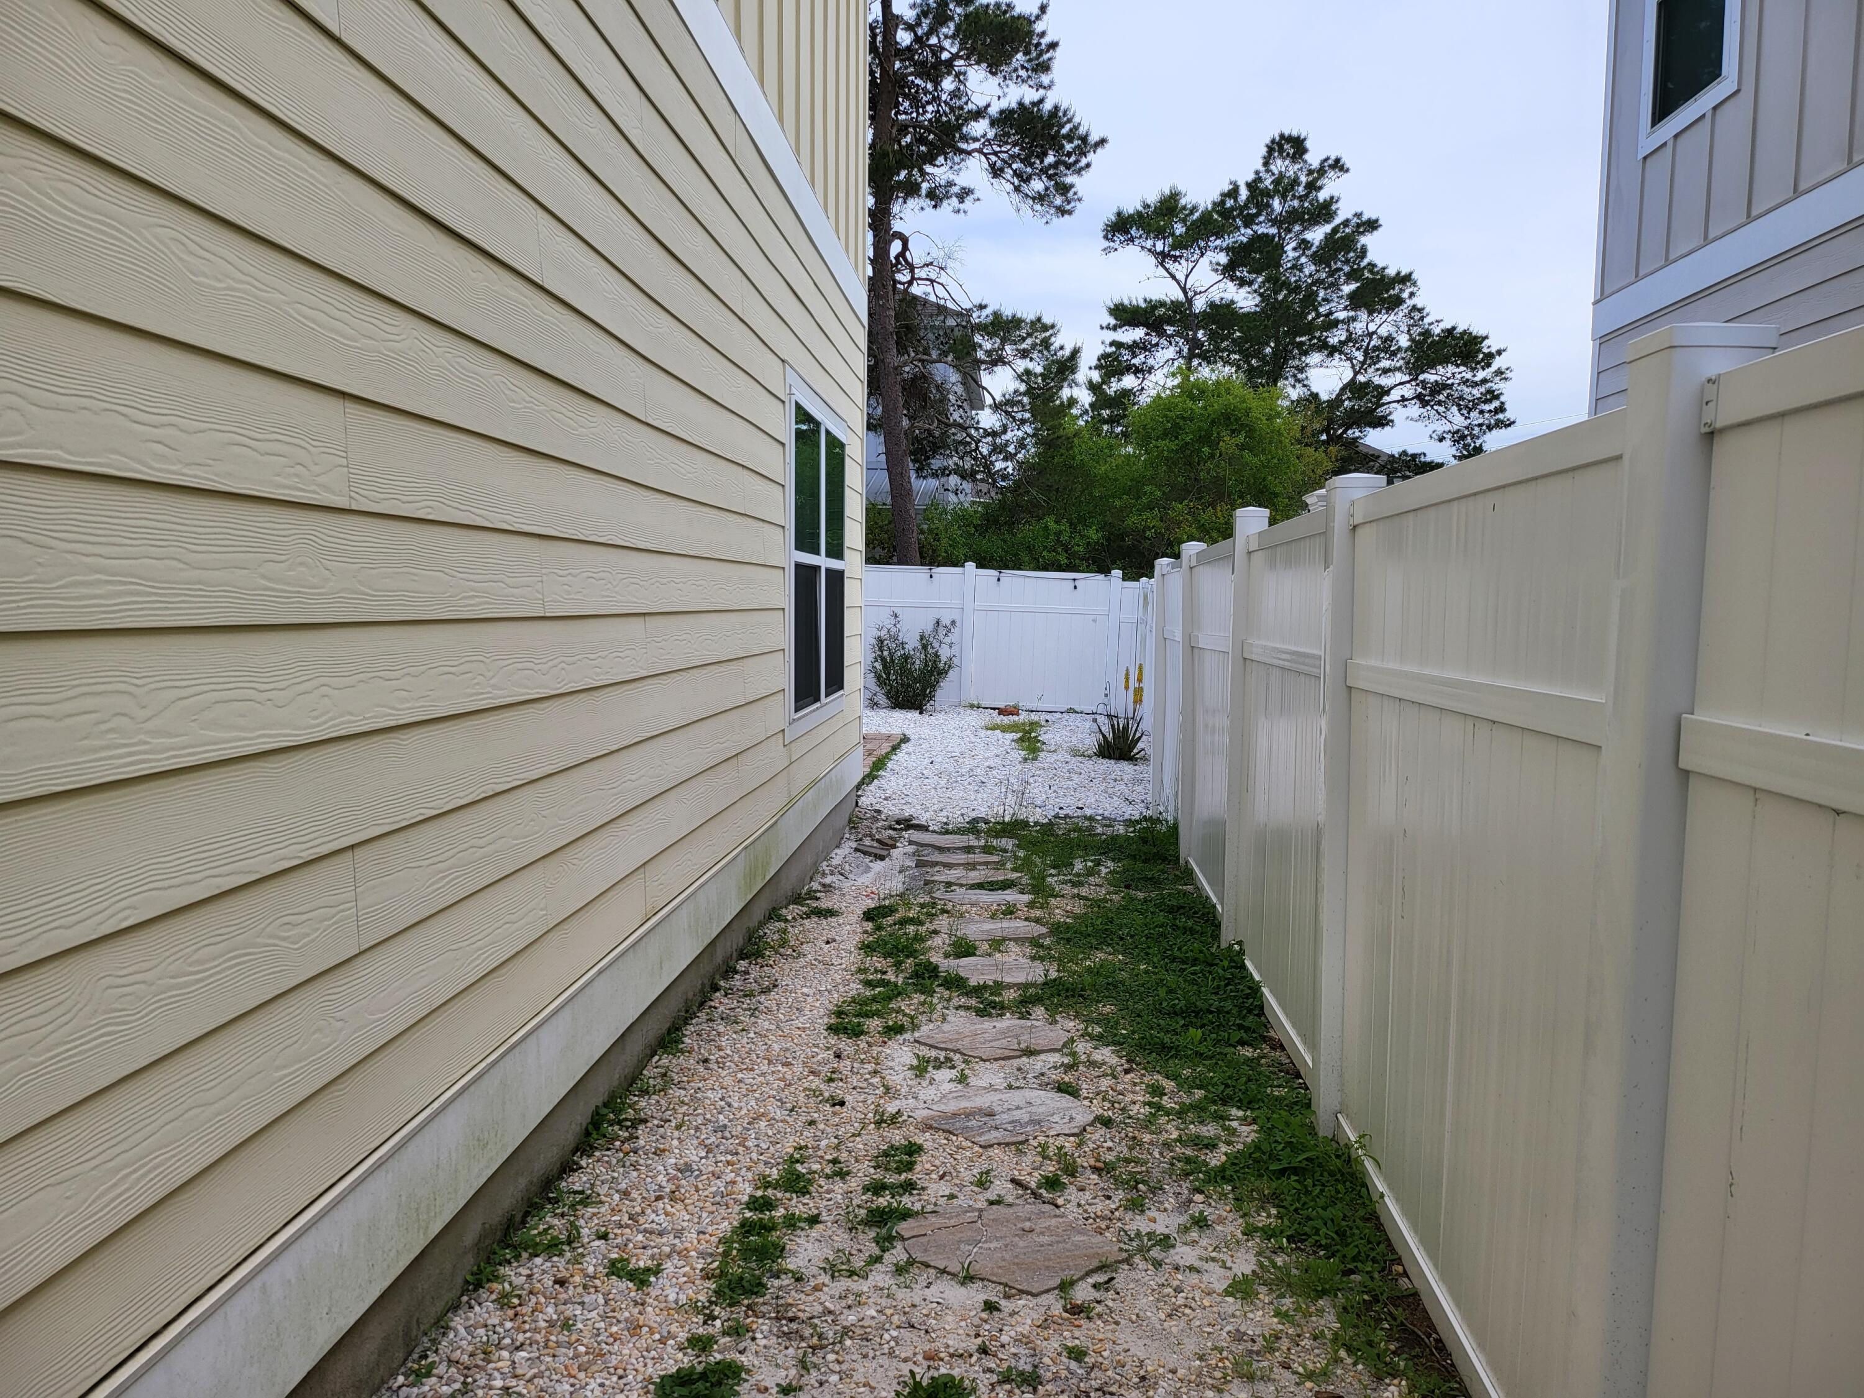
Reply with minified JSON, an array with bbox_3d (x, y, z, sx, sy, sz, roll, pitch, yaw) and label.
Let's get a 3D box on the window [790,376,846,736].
[{"bbox_3d":[-0.613,-0.705,6.747,0.100,1.550,1.780,1,4,4],"label":"window"}]

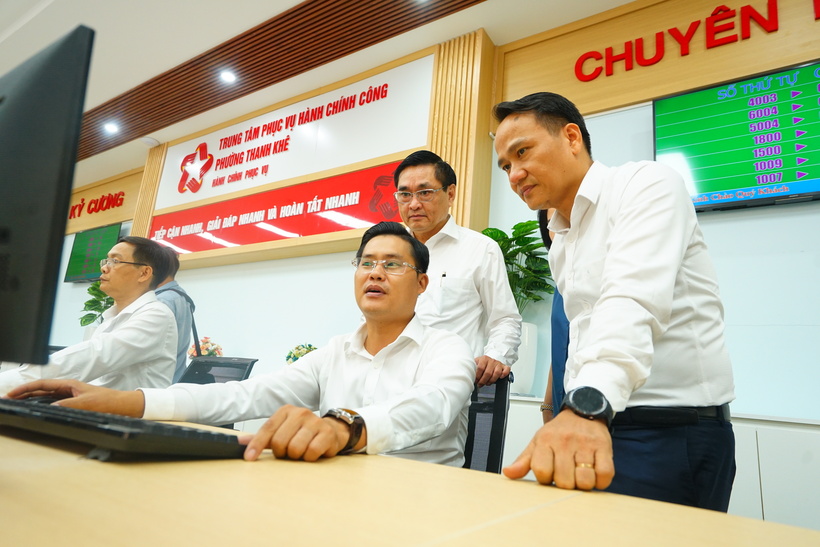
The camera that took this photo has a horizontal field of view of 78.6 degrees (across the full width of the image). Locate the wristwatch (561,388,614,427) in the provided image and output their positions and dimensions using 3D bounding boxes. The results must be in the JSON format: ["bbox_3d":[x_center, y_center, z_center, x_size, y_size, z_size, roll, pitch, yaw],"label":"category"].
[{"bbox_3d":[0.206,0.168,0.593,0.063,0.048,0.054,14,-52,22],"label":"wristwatch"}]

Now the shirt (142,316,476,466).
[{"bbox_3d":[-0.156,0.317,0.985,0.520,0.500,0.600,-4,-15,33],"label":"shirt"}]

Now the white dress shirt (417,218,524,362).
[{"bbox_3d":[0.082,0.145,1.504,0.520,0.640,0.340,0,-14,19],"label":"white dress shirt"}]

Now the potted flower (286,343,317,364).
[{"bbox_3d":[-0.641,0.529,3.016,0.200,0.230,0.200,-4,-15,33],"label":"potted flower"}]

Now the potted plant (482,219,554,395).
[{"bbox_3d":[0.522,0.162,2.391,0.450,0.840,0.450,-4,-15,33],"label":"potted plant"}]

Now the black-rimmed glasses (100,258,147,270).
[{"bbox_3d":[-0.911,-0.026,1.620,0.138,0.042,0.142,-7,-14,41],"label":"black-rimmed glasses"}]

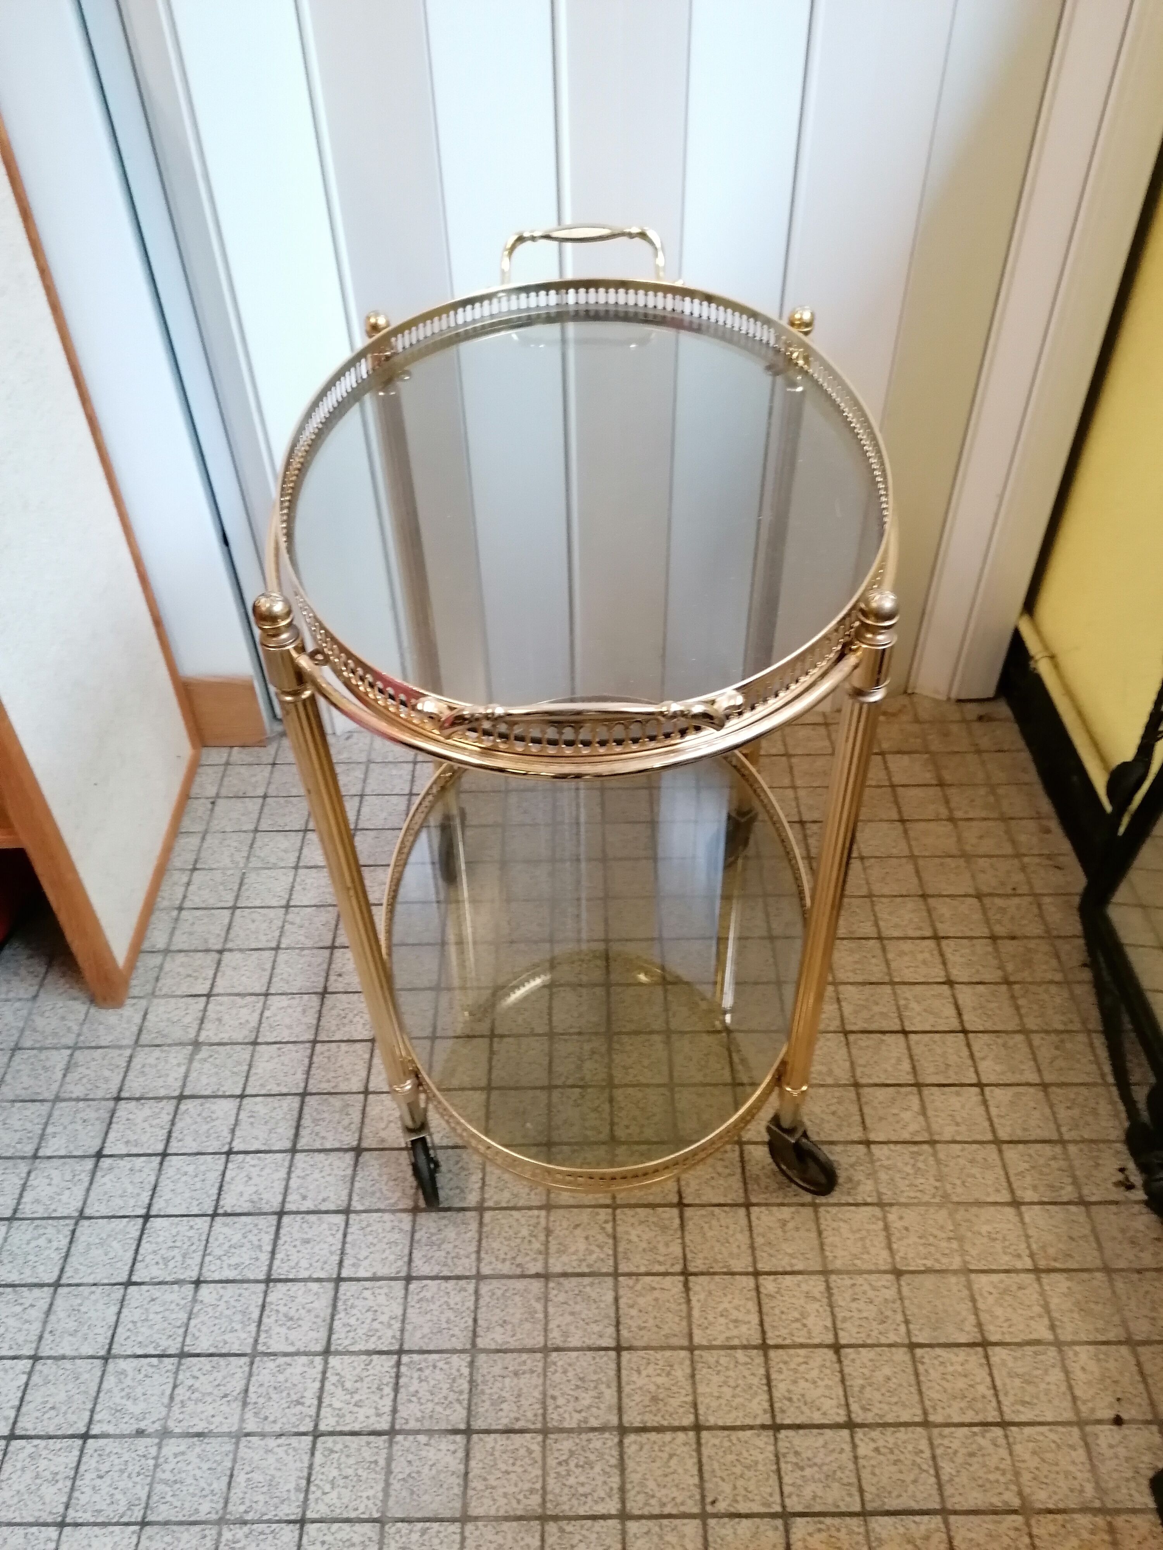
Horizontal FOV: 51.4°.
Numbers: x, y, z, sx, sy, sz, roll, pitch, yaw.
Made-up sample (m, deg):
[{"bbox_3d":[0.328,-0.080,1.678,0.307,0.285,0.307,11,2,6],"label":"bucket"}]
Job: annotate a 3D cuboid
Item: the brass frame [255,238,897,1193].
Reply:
[{"bbox_3d":[0.006,-0.024,0.921,0.380,0.561,0.561,0,44,1],"label":"brass frame"}]

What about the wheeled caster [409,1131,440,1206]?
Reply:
[{"bbox_3d":[-0.128,0.317,0.992,0.023,0.076,0.067,-10,45,-9],"label":"wheeled caster"}]

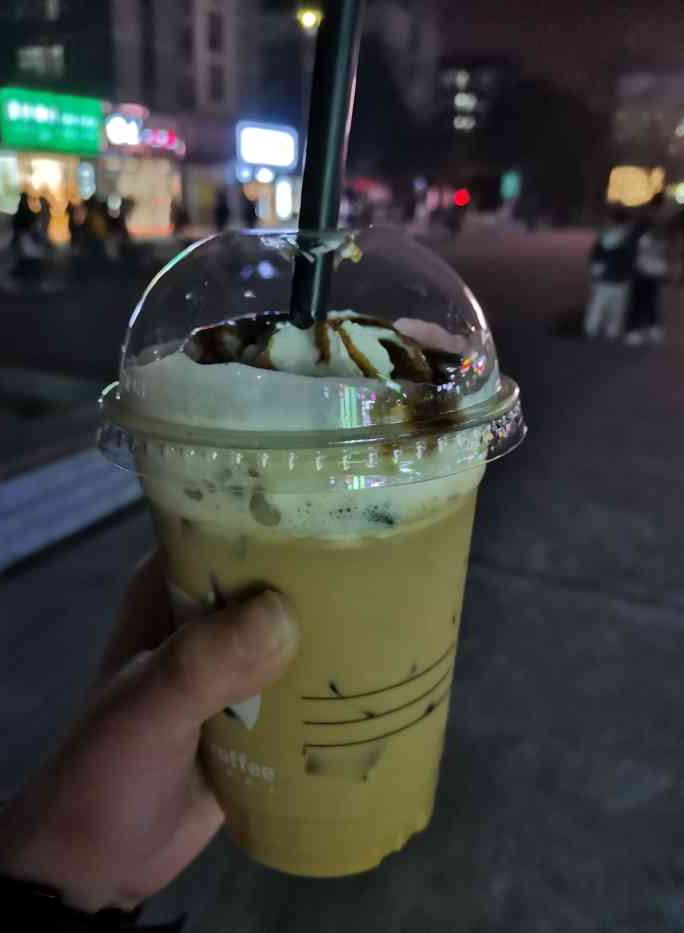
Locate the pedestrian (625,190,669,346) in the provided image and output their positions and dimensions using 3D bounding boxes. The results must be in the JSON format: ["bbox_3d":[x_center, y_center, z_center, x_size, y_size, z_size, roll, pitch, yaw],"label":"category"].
[{"bbox_3d":[3.660,-2.310,8.377,0.480,1.700,0.340,10,22,19],"label":"pedestrian"}]

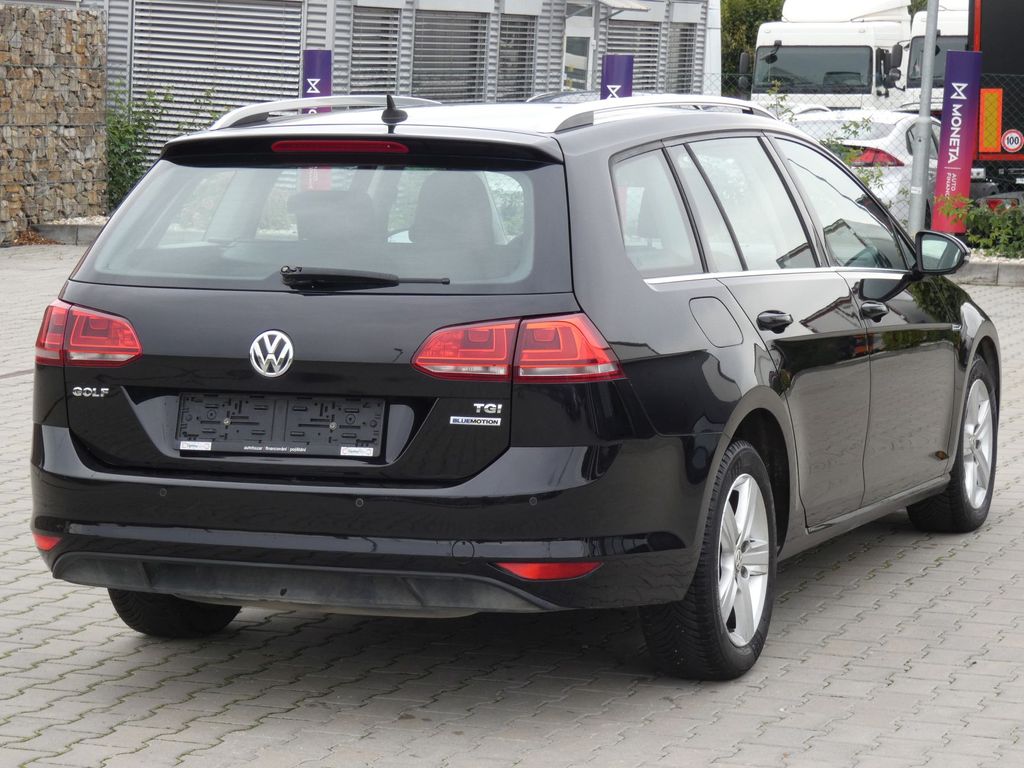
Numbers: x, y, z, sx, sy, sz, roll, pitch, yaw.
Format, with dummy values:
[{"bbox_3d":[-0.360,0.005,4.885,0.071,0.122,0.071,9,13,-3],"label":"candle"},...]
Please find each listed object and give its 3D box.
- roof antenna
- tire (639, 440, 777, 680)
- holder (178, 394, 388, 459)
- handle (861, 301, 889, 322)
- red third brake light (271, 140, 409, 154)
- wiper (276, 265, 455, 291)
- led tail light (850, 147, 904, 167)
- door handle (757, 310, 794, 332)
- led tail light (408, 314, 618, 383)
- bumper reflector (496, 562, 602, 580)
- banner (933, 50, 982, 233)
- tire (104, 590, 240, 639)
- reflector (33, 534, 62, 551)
[{"bbox_3d":[-0.296,-0.705,7.171,0.055,0.065,0.115,2,6,22],"label":"roof antenna"},{"bbox_3d":[0.507,0.446,7.234,0.212,0.630,0.630,2,6,22],"label":"tire"},{"bbox_3d":[-0.546,0.097,6.588,0.535,0.142,0.030,2,6,22],"label":"holder"},{"bbox_3d":[1.065,-0.210,8.223,0.050,0.058,0.215,2,6,22],"label":"handle"},{"bbox_3d":[-0.421,-0.578,6.874,0.375,0.032,0.035,2,6,22],"label":"red third brake light"},{"bbox_3d":[-0.348,-0.239,6.512,0.430,0.060,0.070,2,6,18],"label":"wiper"},{"bbox_3d":[3.984,-2.482,30.800,0.480,0.200,0.300,4,6,27],"label":"led tail light"},{"bbox_3d":[0.677,-0.158,7.235,0.048,0.047,0.215,2,6,22],"label":"door handle"},{"bbox_3d":[0.014,-0.085,6.447,0.460,0.172,0.200,1,6,12],"label":"led tail light"},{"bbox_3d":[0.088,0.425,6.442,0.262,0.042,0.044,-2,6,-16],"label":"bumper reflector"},{"bbox_3d":[3.689,-2.011,23.300,0.300,1.500,0.100,5,6,14],"label":"banner"},{"bbox_3d":[-0.904,0.380,7.770,0.210,0.625,0.630,2,6,22],"label":"tire"},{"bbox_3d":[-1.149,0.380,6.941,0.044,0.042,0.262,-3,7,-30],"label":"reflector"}]

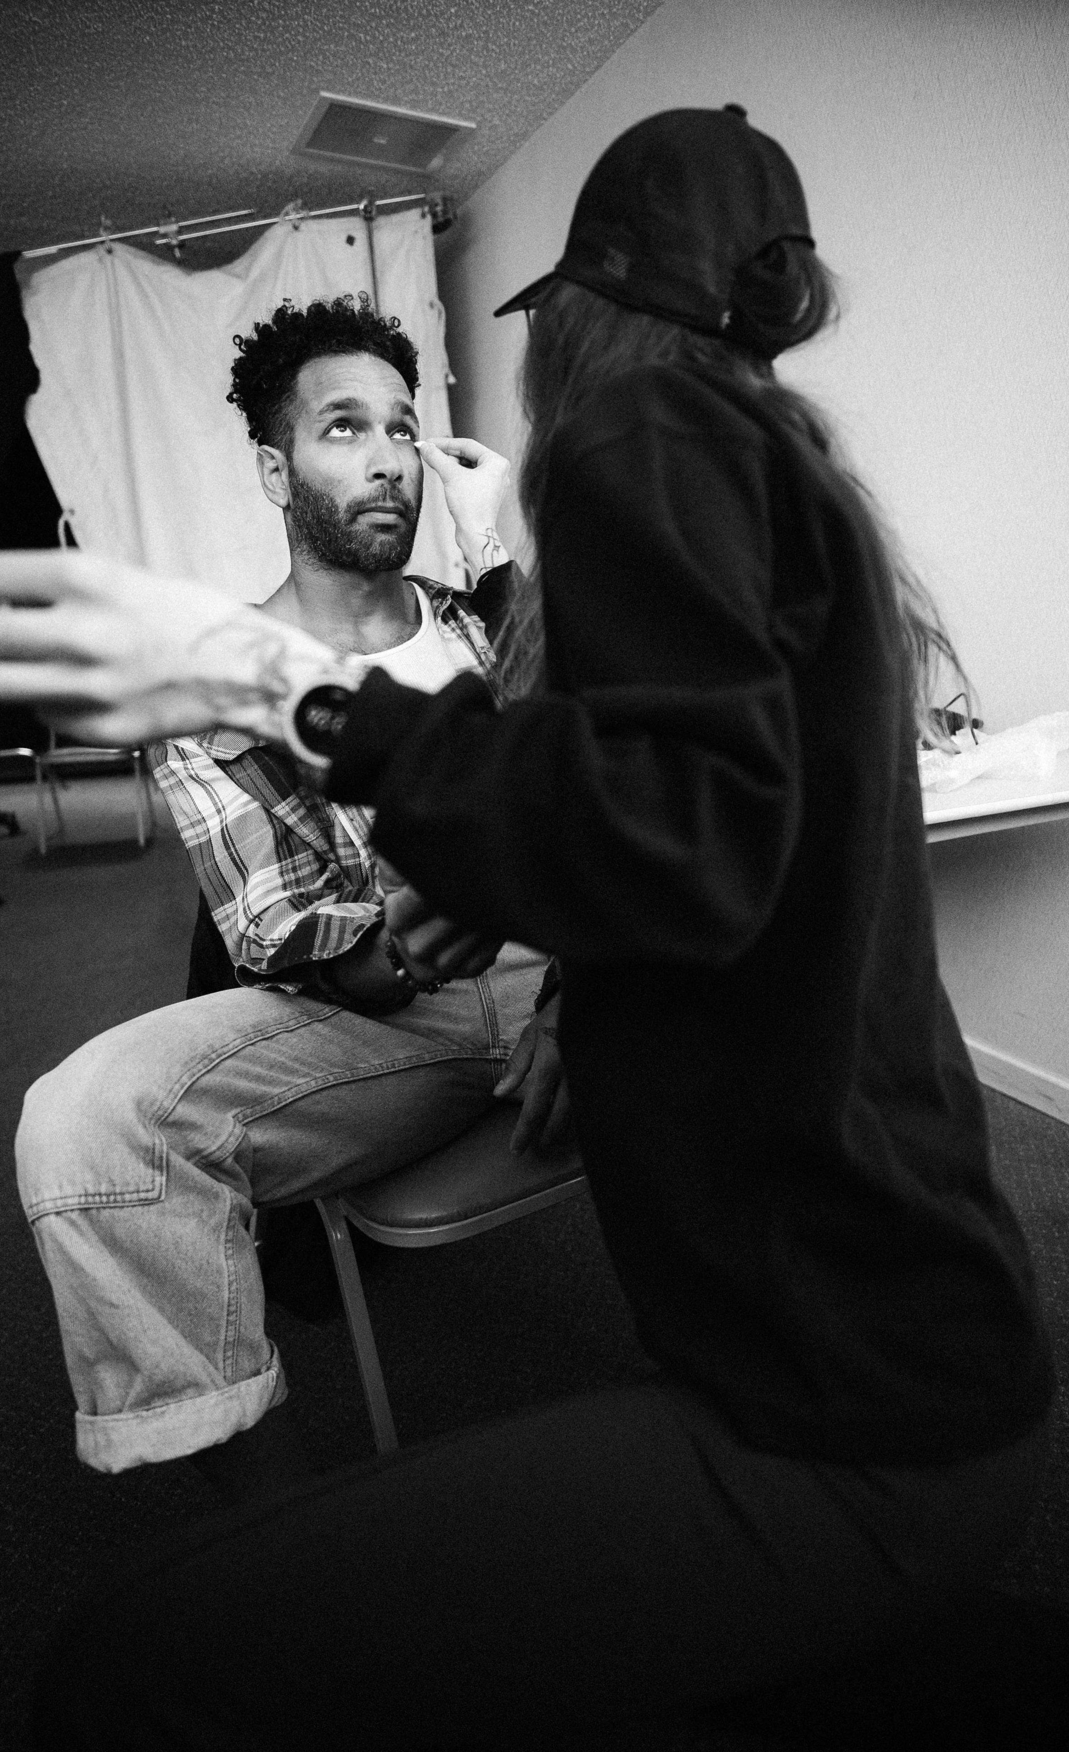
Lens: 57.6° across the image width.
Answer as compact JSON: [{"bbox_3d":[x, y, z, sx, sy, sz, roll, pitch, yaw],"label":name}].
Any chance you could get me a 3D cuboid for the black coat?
[{"bbox_3d":[0.124,-0.022,0.732,0.510,0.670,0.540,8,18,31],"label":"black coat"}]

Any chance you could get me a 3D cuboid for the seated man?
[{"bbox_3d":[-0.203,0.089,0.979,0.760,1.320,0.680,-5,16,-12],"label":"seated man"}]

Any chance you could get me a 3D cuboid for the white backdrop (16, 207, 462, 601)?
[{"bbox_3d":[-1.167,-1.410,4.009,1.754,2.150,0.180,2,16,14],"label":"white backdrop"}]

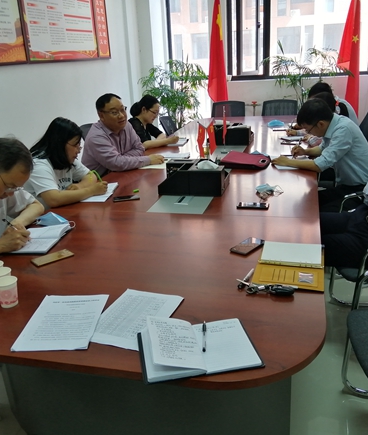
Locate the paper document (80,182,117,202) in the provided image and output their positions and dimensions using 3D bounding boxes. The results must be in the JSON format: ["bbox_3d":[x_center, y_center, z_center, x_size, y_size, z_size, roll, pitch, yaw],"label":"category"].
[{"bbox_3d":[-0.539,-0.156,2.625,0.240,0.012,0.370,-1,20,6],"label":"paper document"}]

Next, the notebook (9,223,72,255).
[{"bbox_3d":[-0.647,0.093,1.926,0.210,0.022,0.280,1,21,11],"label":"notebook"}]

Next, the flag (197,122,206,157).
[{"bbox_3d":[0.120,-0.534,2.999,0.080,0.245,0.050,-5,21,-6],"label":"flag"}]

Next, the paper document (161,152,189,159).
[{"bbox_3d":[-0.061,-0.498,3.472,0.225,0.012,0.200,2,21,15],"label":"paper document"}]

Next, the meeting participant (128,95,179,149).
[{"bbox_3d":[-0.325,-0.531,4.088,0.640,1.180,0.500,2,21,15],"label":"meeting participant"}]

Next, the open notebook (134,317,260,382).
[{"bbox_3d":[0.036,0.340,1.164,0.290,0.025,0.218,-6,20,-8],"label":"open notebook"}]

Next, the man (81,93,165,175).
[{"bbox_3d":[-0.505,-0.261,3.215,0.700,1.262,0.580,14,26,38],"label":"man"}]

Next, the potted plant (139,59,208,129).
[{"bbox_3d":[-0.132,-1.491,6.224,0.950,1.480,0.880,2,21,15],"label":"potted plant"}]

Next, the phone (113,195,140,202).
[{"bbox_3d":[-0.320,-0.112,2.473,0.152,0.009,0.075,-4,20,-2],"label":"phone"}]

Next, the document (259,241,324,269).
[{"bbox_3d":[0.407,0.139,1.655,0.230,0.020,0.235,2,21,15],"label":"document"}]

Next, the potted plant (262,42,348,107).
[{"bbox_3d":[1.600,-1.486,5.792,1.080,1.570,0.920,2,21,15],"label":"potted plant"}]

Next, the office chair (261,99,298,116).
[{"bbox_3d":[1.116,-0.902,5.144,0.560,0.930,0.600,2,21,13],"label":"office chair"}]

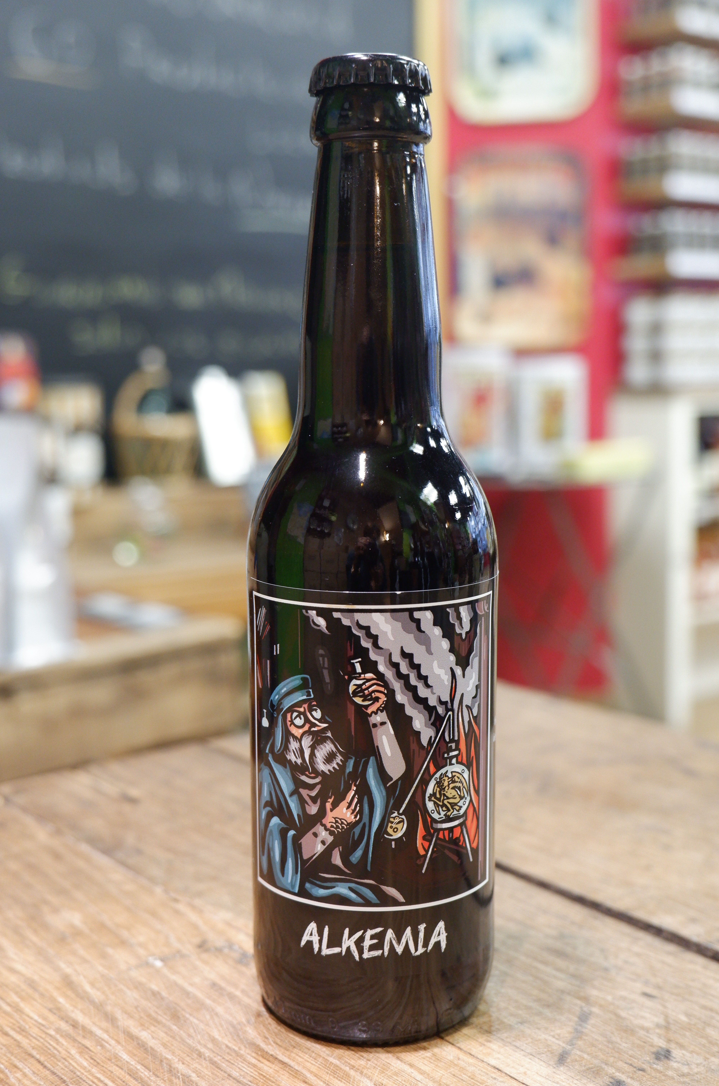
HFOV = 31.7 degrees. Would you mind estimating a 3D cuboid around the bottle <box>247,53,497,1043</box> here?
[{"bbox_3d":[0.003,0.000,0.315,0.061,0.230,0.061,0,4,1],"label":"bottle"}]

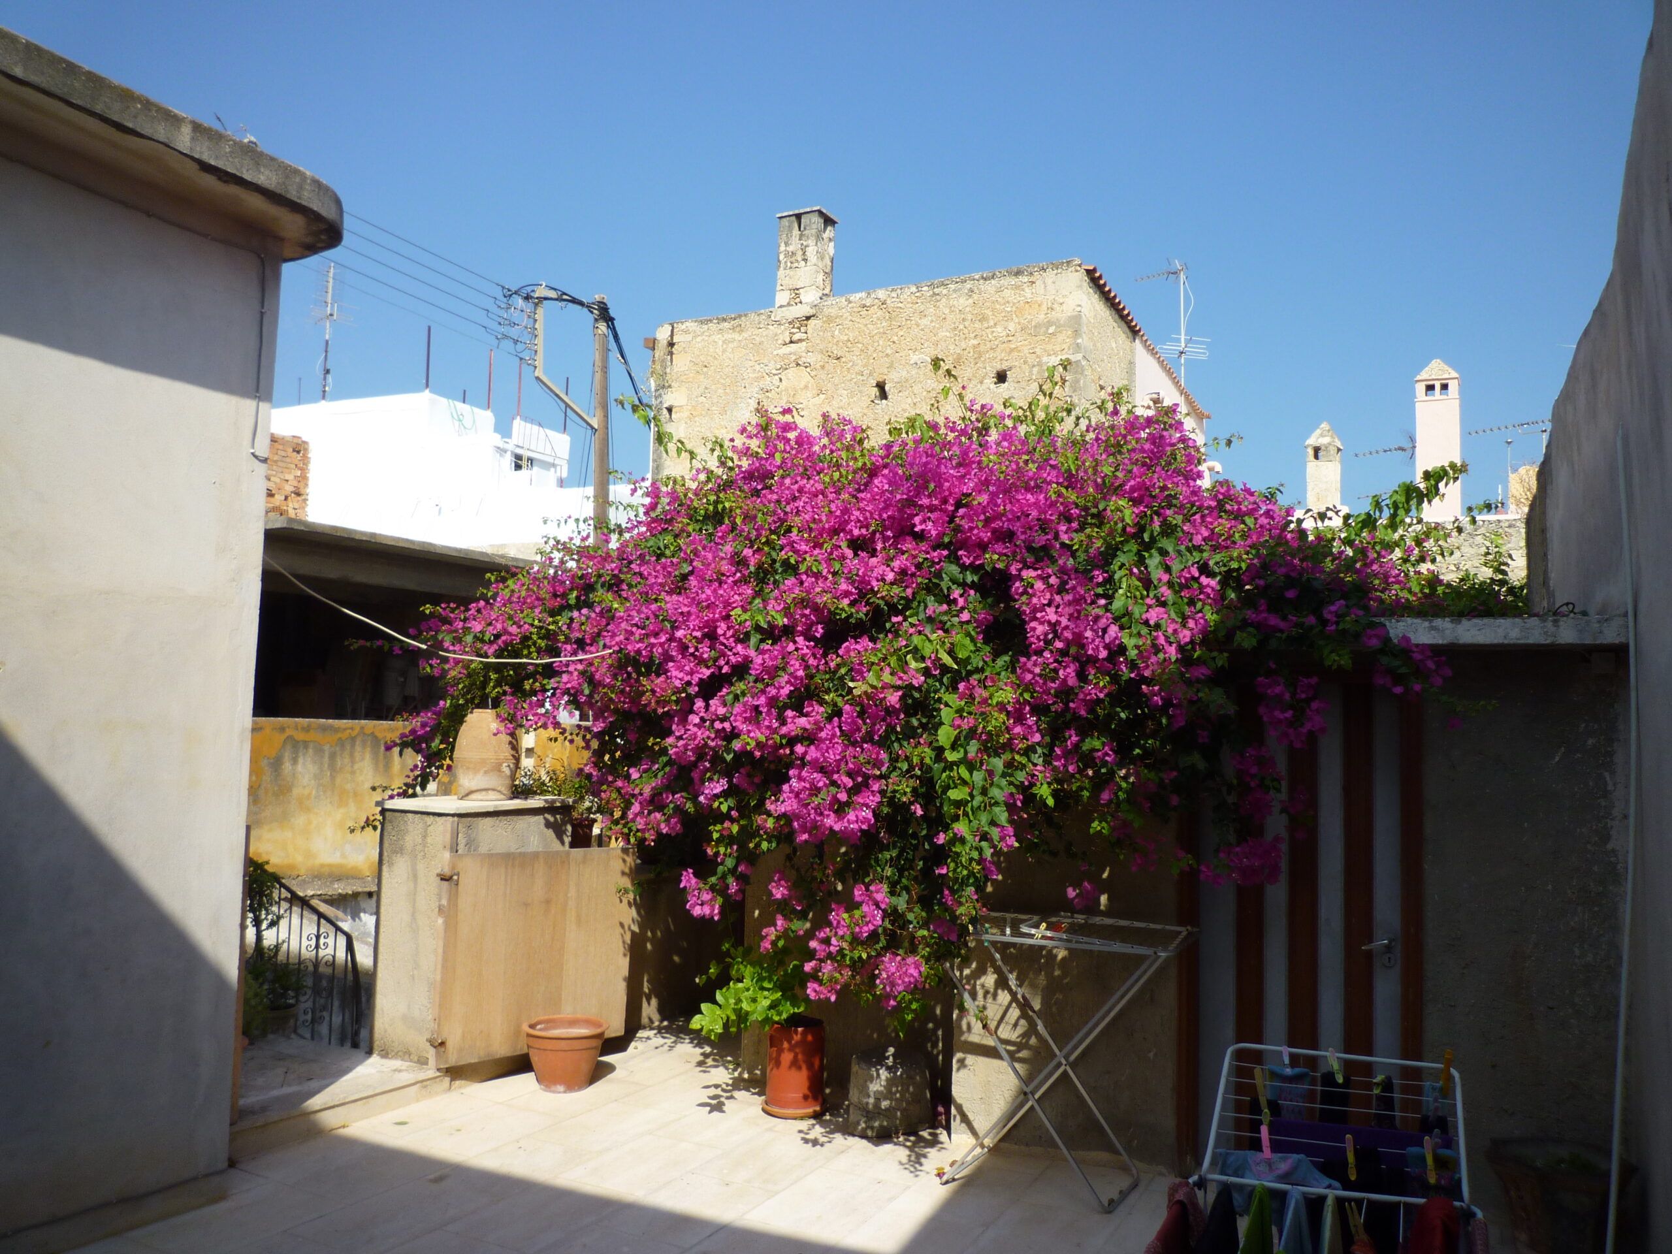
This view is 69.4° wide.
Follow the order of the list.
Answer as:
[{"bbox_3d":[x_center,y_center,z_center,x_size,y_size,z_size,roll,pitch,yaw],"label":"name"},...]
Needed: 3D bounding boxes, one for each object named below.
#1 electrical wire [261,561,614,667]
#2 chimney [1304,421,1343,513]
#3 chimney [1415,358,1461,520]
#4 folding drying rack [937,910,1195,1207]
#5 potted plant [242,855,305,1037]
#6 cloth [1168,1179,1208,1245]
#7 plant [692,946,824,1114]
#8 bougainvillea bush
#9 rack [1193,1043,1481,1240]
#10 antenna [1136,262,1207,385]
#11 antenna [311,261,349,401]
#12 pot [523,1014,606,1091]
[{"bbox_3d":[-1.683,-0.047,5.297,1.527,0.392,0.080,5,-5,-33],"label":"electrical wire"},{"bbox_3d":[7.273,-2.385,18.000,0.470,1.360,0.470,-1,-5,34],"label":"chimney"},{"bbox_3d":[8.251,-2.582,16.591,0.570,2.262,0.570,-1,-5,28],"label":"chimney"},{"bbox_3d":[0.865,1.703,4.807,1.050,0.987,0.500,-1,-5,28],"label":"folding drying rack"},{"bbox_3d":[-2.931,1.663,6.354,0.360,0.890,0.360,-1,-5,28],"label":"potted plant"},{"bbox_3d":[0.688,1.148,2.360,0.090,0.150,0.100,0,-5,22],"label":"cloth"},{"bbox_3d":[-0.344,1.845,5.522,0.580,0.727,0.480,2,-4,0],"label":"plant"},{"bbox_3d":[0.196,0.343,5.847,4.900,2.730,1.800,-1,-5,28],"label":"bougainvillea bush"},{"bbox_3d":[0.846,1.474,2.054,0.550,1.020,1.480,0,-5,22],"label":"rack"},{"bbox_3d":[4.909,-4.462,17.574,1.000,1.831,0.750,-2,-6,34],"label":"antenna"},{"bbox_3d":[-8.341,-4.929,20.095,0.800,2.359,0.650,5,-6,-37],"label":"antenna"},{"bbox_3d":[-1.296,2.062,5.815,0.389,0.280,0.389,2,-4,0],"label":"pot"}]

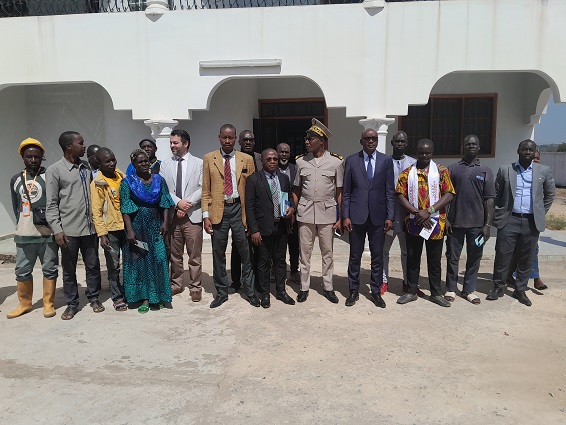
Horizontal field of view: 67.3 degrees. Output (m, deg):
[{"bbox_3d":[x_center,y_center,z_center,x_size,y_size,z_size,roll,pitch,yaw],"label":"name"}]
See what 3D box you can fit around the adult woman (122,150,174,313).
[{"bbox_3d":[-1.339,0.171,4.234,0.522,1.581,0.400,-2,5,-19],"label":"adult woman"}]

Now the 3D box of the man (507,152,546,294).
[{"bbox_3d":[2.845,0.072,4.930,0.440,1.612,0.300,1,6,16],"label":"man"}]

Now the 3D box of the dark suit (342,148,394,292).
[{"bbox_3d":[0.881,0.117,4.382,0.520,1.517,0.310,0,6,8],"label":"dark suit"}]

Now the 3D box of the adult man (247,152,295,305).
[{"bbox_3d":[-0.129,0.150,4.408,0.500,1.611,0.340,-2,6,-16],"label":"adult man"}]

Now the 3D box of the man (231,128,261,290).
[{"bbox_3d":[-0.413,-0.014,4.893,0.493,1.835,0.360,0,5,-6],"label":"man"}]

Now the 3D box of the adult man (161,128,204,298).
[{"bbox_3d":[-1.079,0.030,4.590,0.490,1.824,0.350,-1,6,-7],"label":"adult man"}]

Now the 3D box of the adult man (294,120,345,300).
[{"bbox_3d":[0.376,-0.025,4.525,0.551,1.921,0.360,0,5,5],"label":"adult man"}]

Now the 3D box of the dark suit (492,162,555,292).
[{"bbox_3d":[2.549,0.166,4.525,0.575,1.386,0.360,3,6,30],"label":"dark suit"}]

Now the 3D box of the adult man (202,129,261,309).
[{"bbox_3d":[-0.534,0.027,4.384,0.583,1.842,0.370,0,5,-6],"label":"adult man"}]

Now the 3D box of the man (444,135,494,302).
[{"bbox_3d":[1.946,0.068,4.439,0.510,1.740,0.330,1,6,11],"label":"man"}]

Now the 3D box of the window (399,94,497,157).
[{"bbox_3d":[2.925,-1.528,7.584,1.679,1.132,0.110,0,6,6],"label":"window"}]

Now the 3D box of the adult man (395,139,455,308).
[{"bbox_3d":[1.442,0.107,4.335,0.560,1.691,0.360,1,6,13],"label":"adult man"}]

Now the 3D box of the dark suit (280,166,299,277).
[{"bbox_3d":[0.044,0.092,5.344,0.500,1.431,0.300,0,6,0],"label":"dark suit"}]

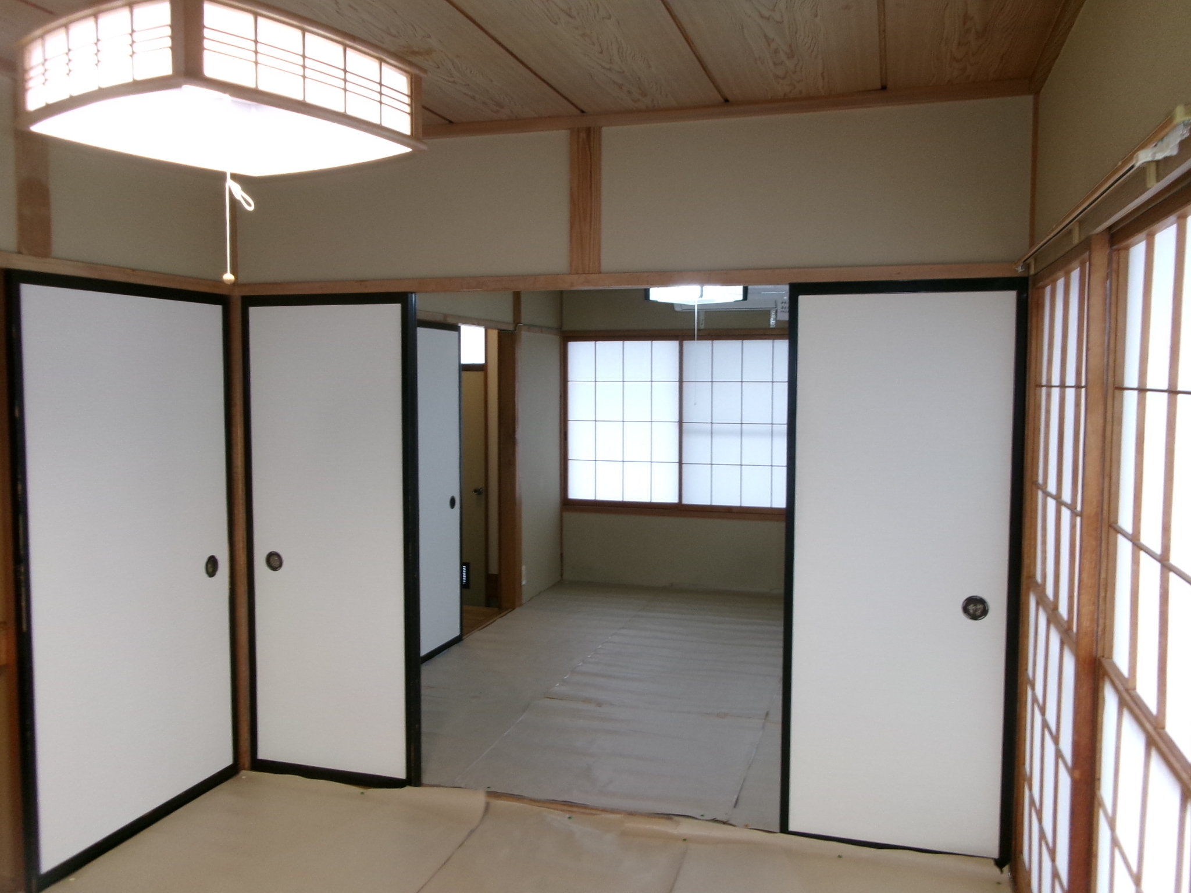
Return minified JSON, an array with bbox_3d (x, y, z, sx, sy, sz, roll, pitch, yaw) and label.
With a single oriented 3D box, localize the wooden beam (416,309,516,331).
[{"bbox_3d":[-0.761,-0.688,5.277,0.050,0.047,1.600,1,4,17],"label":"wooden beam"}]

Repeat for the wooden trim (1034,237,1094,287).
[{"bbox_3d":[1.142,-0.436,2.325,0.045,0.037,0.800,1,4,17],"label":"wooden trim"}]

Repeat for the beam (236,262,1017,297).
[{"bbox_3d":[-0.037,-0.534,3.137,2.625,0.050,0.095,1,4,17],"label":"beam"}]

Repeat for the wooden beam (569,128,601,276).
[{"bbox_3d":[-0.024,-0.787,3.112,0.105,0.462,0.060,1,4,17],"label":"wooden beam"}]

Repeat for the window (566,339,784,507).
[{"bbox_3d":[0.561,-0.164,6.704,1.650,1.193,0.051,1,4,17],"label":"window"}]

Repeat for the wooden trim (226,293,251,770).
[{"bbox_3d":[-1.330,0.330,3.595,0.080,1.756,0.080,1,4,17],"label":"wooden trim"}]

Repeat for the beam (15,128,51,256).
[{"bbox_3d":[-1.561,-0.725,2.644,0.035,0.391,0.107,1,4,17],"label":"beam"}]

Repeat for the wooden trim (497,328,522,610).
[{"bbox_3d":[-0.547,0.136,6.183,0.123,1.788,0.107,1,4,17],"label":"wooden trim"}]

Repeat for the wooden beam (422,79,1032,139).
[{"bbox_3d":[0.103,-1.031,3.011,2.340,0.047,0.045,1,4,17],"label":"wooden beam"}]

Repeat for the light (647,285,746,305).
[{"bbox_3d":[0.509,-0.800,4.871,0.380,0.140,0.380,-4,6,-45],"label":"light"}]

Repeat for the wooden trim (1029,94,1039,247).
[{"bbox_3d":[1.234,-0.755,2.704,0.025,0.450,0.025,1,4,17],"label":"wooden trim"}]

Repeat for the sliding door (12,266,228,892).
[{"bbox_3d":[-1.469,0.362,3.089,0.031,1.756,0.902,1,4,17],"label":"sliding door"}]

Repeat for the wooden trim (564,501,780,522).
[{"bbox_3d":[0.558,0.467,6.748,1.650,0.056,0.080,1,4,17],"label":"wooden trim"}]

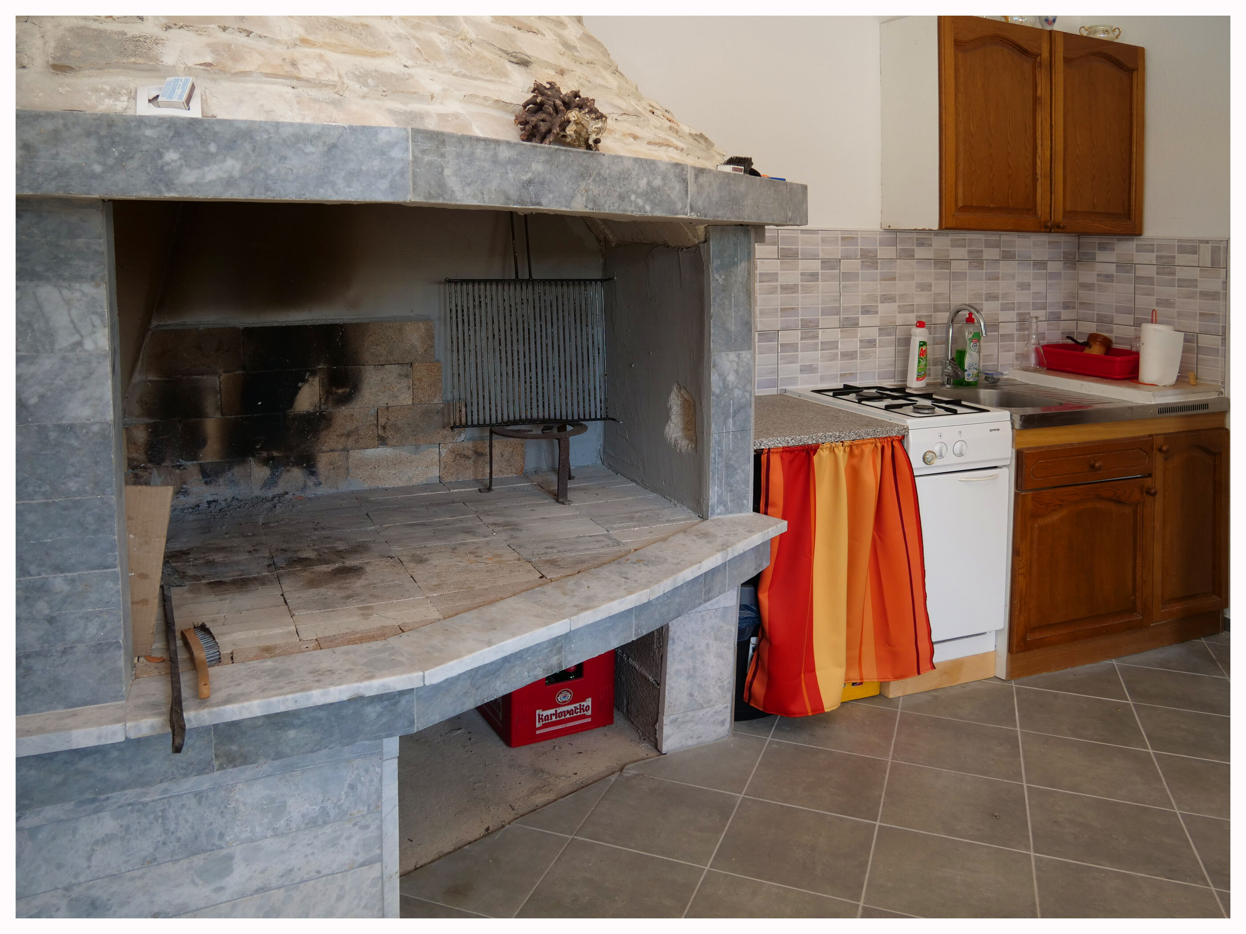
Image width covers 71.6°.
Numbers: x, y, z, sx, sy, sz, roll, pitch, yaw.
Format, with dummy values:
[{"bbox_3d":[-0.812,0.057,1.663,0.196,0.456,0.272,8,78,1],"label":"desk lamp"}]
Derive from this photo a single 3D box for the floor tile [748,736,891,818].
[{"bbox_3d":[0.525,0.826,2.290,0.332,0.010,0.332,4,9,22],"label":"floor tile"}]

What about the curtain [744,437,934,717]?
[{"bbox_3d":[0.595,0.294,2.402,0.560,0.750,0.150,-4,10,-23],"label":"curtain"}]

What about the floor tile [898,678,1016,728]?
[{"bbox_3d":[1.087,0.751,2.780,0.332,0.010,0.332,4,9,22],"label":"floor tile"}]

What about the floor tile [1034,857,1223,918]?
[{"bbox_3d":[1.021,0.912,1.735,0.332,0.010,0.332,4,9,22],"label":"floor tile"}]

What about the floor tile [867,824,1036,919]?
[{"bbox_3d":[0.695,0.875,1.824,0.330,0.010,0.330,3,9,22],"label":"floor tile"}]

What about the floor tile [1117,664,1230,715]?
[{"bbox_3d":[1.803,0.729,2.792,0.330,0.010,0.330,3,9,22],"label":"floor tile"}]

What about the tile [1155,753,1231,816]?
[{"bbox_3d":[1.556,0.819,2.186,0.330,0.010,0.330,3,9,22],"label":"tile"}]

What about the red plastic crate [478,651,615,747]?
[{"bbox_3d":[-0.247,0.581,2.525,0.310,0.285,0.390,-5,10,-25],"label":"red plastic crate"}]

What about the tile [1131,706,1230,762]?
[{"bbox_3d":[1.708,0.789,2.532,0.332,0.010,0.332,4,9,22],"label":"tile"}]

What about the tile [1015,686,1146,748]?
[{"bbox_3d":[1.397,0.770,2.656,0.332,0.010,0.332,4,9,22],"label":"tile"}]

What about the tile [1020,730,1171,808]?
[{"bbox_3d":[1.224,0.785,2.261,0.322,0.010,0.322,3,10,22],"label":"tile"}]

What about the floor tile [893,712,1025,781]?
[{"bbox_3d":[0.961,0.798,2.473,0.332,0.010,0.332,4,9,22],"label":"floor tile"}]

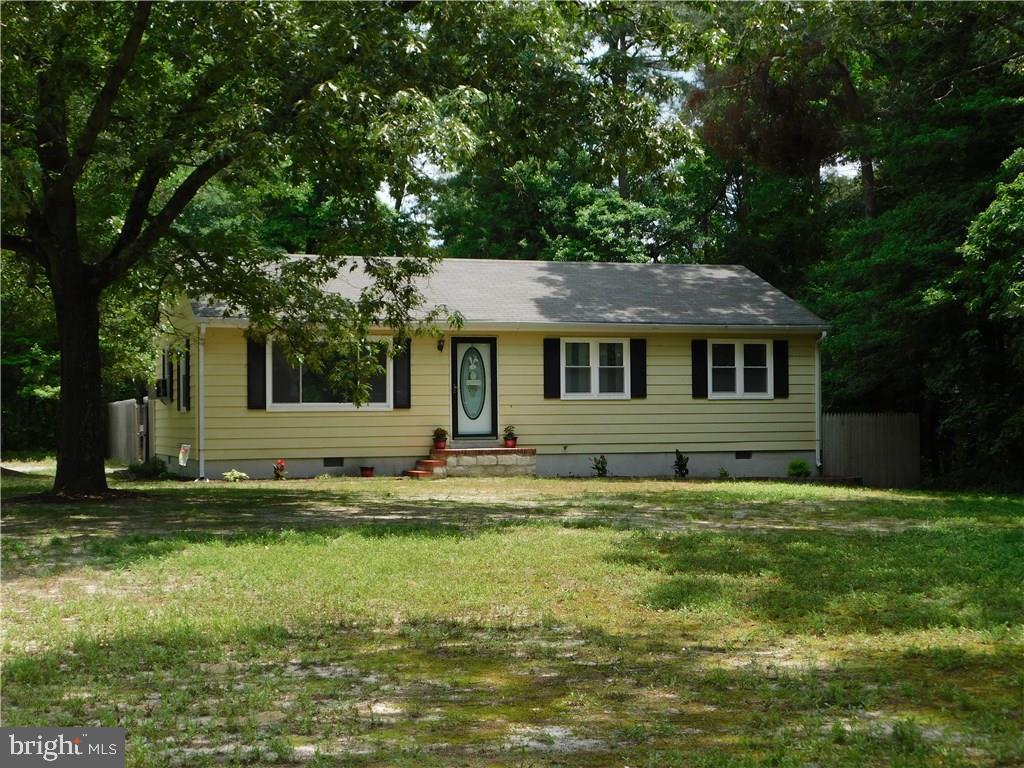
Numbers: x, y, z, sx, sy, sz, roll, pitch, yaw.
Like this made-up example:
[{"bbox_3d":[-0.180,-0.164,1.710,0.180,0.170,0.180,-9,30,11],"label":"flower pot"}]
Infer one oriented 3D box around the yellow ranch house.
[{"bbox_3d":[-0.830,-0.405,34.203,13.700,4.890,8.060,0,-1,-20],"label":"yellow ranch house"}]

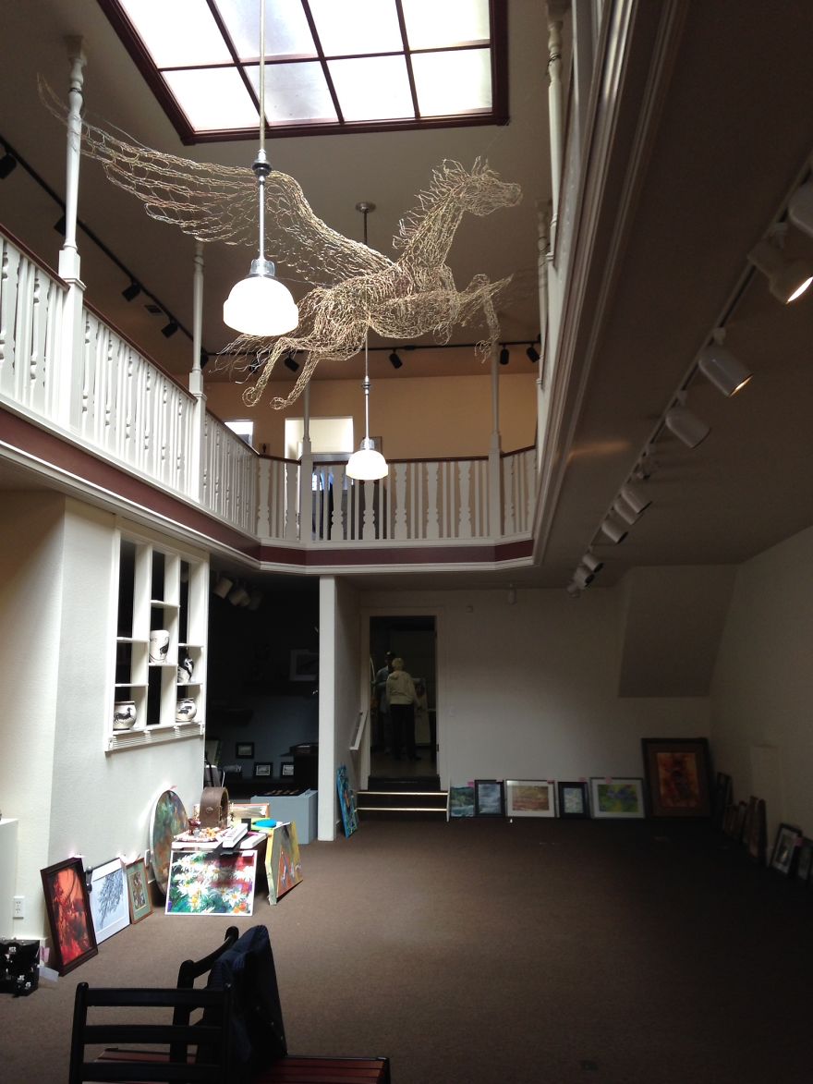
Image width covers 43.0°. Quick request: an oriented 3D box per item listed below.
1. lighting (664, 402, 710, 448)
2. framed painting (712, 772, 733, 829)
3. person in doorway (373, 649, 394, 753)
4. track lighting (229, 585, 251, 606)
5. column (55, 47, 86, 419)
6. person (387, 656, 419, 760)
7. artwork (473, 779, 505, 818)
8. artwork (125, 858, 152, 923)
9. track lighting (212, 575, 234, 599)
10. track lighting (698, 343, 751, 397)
[{"bbox_3d":[1.095,-0.457,4.053,0.178,0.115,0.112,38,-14,-6],"label":"lighting"},{"bbox_3d":[3.585,2.943,11.729,0.030,0.593,0.658,8,-7,5],"label":"framed painting"},{"bbox_3d":[-0.344,2.743,17.737,0.480,1.730,0.330,1,-8,-12],"label":"person in doorway"},{"bbox_3d":[-1.880,0.613,11.616,0.150,0.200,0.150,49,-29,-18],"label":"track lighting"},{"bbox_3d":[-2.201,-2.037,6.739,0.155,2.672,0.155,-1,-8,6],"label":"column"},{"bbox_3d":[-0.073,2.632,16.339,0.480,1.588,0.320,-1,-8,3],"label":"person"},{"bbox_3d":[1.044,3.230,12.992,0.370,0.460,0.030,-1,-19,6],"label":"artwork"},{"bbox_3d":[-1.897,2.463,7.304,0.020,0.388,0.365,-12,-9,5],"label":"artwork"},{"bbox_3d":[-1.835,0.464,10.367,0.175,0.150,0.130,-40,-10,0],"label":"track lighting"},{"bbox_3d":[1.018,-0.561,3.335,0.115,0.178,0.112,-40,-10,1],"label":"track lighting"}]

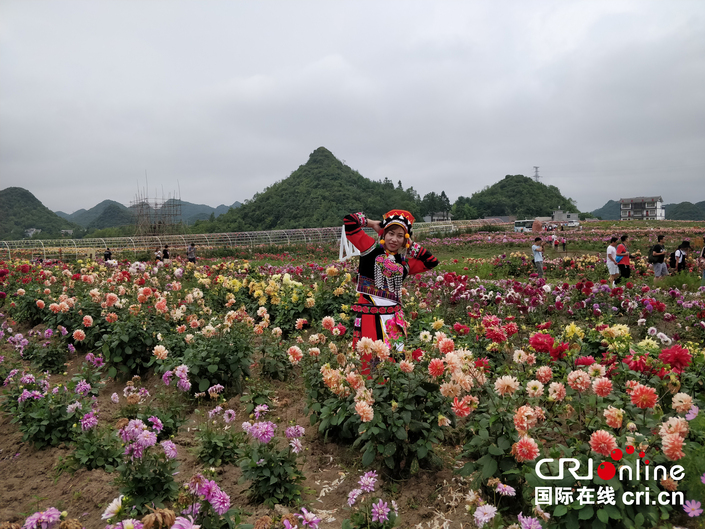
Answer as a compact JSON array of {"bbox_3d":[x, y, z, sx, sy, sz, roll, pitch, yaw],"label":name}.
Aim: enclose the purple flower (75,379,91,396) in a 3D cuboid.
[{"bbox_3d":[-1.961,0.893,3.550,0.116,0.131,0.111,-2,5,-29],"label":"purple flower"}]

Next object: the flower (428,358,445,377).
[{"bbox_3d":[0.541,0.664,3.150,0.108,0.112,0.075,0,0,-6],"label":"flower"}]

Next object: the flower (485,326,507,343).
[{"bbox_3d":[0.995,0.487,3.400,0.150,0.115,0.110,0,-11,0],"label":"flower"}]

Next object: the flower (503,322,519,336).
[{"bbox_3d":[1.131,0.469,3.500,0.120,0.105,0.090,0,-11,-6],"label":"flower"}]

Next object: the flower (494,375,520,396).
[{"bbox_3d":[0.808,0.634,2.550,0.130,0.110,0.095,1,3,18],"label":"flower"}]

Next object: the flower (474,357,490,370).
[{"bbox_3d":[0.877,0.668,3.300,0.110,0.090,0.095,1,-12,13],"label":"flower"}]

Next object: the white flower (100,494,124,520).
[{"bbox_3d":[-0.933,0.944,1.900,0.075,0.101,0.093,-2,4,-24],"label":"white flower"}]

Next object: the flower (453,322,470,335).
[{"bbox_3d":[0.818,0.480,3.650,0.127,0.093,0.090,1,3,13],"label":"flower"}]

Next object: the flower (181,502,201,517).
[{"bbox_3d":[-0.726,1.106,2.200,0.092,0.085,0.075,-1,3,-19],"label":"flower"}]

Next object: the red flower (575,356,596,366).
[{"bbox_3d":[1.382,0.575,2.900,0.130,0.065,0.115,0,-6,0],"label":"red flower"}]

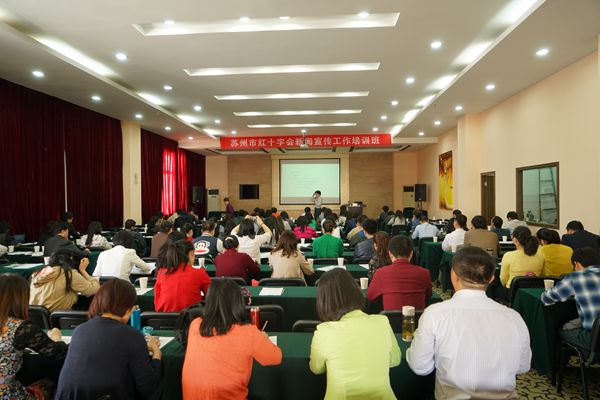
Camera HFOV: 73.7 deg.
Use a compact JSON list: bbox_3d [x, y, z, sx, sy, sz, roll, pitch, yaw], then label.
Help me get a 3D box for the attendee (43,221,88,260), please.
[{"bbox_3d":[-3.311,0.938,5.600,0.550,1.240,0.780,0,1,22],"label":"attendee"}]

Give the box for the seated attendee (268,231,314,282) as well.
[{"bbox_3d":[-0.102,0.937,4.300,0.500,1.200,0.760,-1,1,8],"label":"seated attendee"}]

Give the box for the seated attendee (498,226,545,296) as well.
[{"bbox_3d":[2.343,0.898,4.250,0.480,1.230,0.760,-1,1,4],"label":"seated attendee"}]

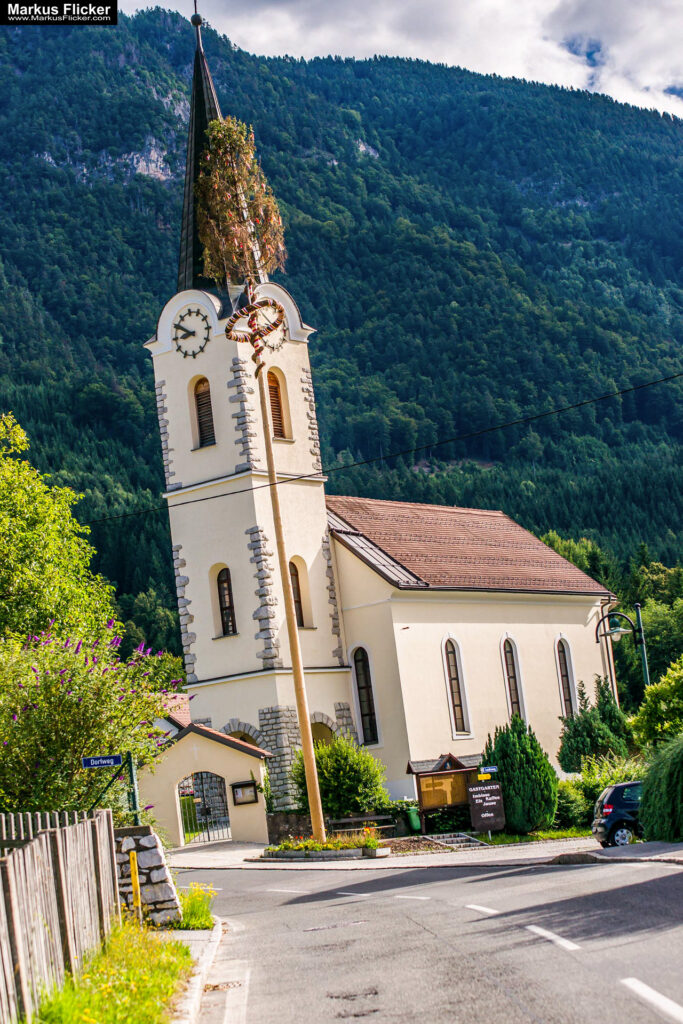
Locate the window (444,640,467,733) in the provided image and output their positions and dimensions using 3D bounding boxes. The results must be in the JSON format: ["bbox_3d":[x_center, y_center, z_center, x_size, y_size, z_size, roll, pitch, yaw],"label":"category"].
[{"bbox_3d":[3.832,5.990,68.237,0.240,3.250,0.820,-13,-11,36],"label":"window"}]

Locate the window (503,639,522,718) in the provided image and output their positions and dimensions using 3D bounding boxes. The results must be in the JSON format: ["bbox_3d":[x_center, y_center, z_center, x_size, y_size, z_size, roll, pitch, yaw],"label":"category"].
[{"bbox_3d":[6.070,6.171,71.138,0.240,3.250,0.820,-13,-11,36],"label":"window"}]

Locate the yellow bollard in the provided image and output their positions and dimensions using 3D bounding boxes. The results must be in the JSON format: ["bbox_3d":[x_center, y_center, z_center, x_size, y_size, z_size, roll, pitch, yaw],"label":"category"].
[{"bbox_3d":[-3.338,6.128,32.500,0.120,1.200,0.120,-6,-9,-7],"label":"yellow bollard"}]

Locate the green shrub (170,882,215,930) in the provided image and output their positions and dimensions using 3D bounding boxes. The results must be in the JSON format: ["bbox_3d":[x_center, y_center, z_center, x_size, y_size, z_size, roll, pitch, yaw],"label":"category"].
[{"bbox_3d":[-2.020,5.349,27.000,0.560,0.620,0.550,-7,-8,0],"label":"green shrub"}]

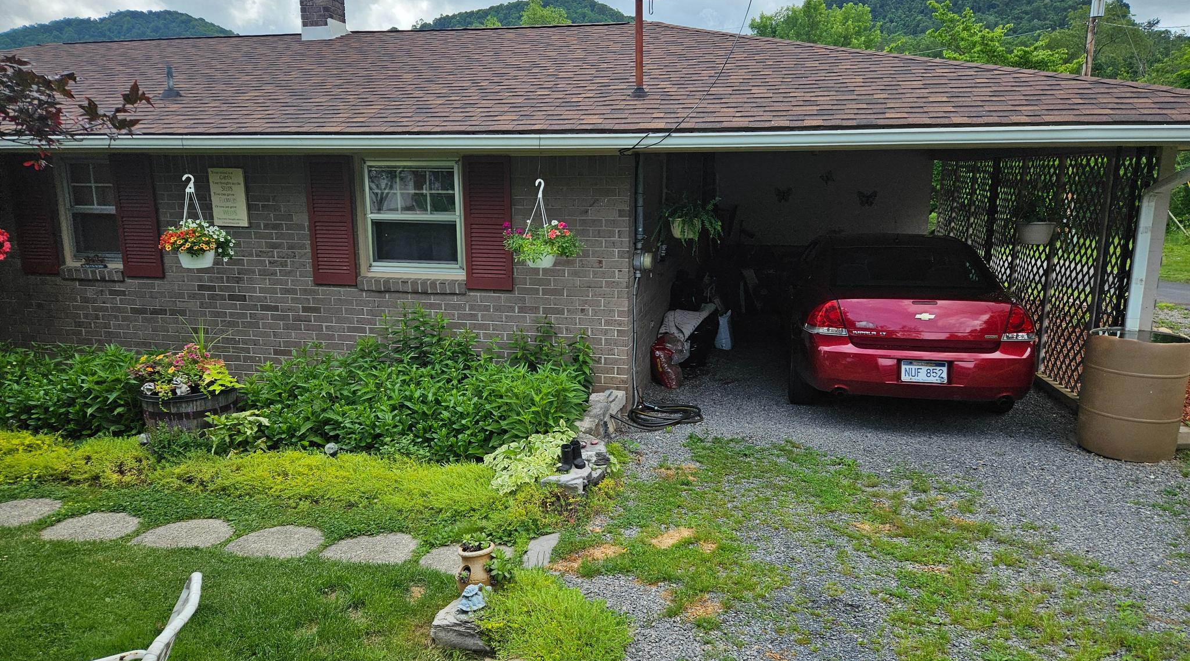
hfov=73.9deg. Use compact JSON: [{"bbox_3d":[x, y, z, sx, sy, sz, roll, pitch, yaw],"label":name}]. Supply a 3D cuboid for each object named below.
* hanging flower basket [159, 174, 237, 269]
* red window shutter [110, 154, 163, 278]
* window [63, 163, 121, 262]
[{"bbox_3d":[-3.217,-0.880,6.409,0.563,0.764,0.525,3,12,12],"label":"hanging flower basket"},{"bbox_3d":[-4.159,-1.037,7.199,0.410,1.090,0.040,3,12,12],"label":"red window shutter"},{"bbox_3d":[-4.665,-1.099,7.364,0.560,0.930,0.100,3,12,12],"label":"window"}]

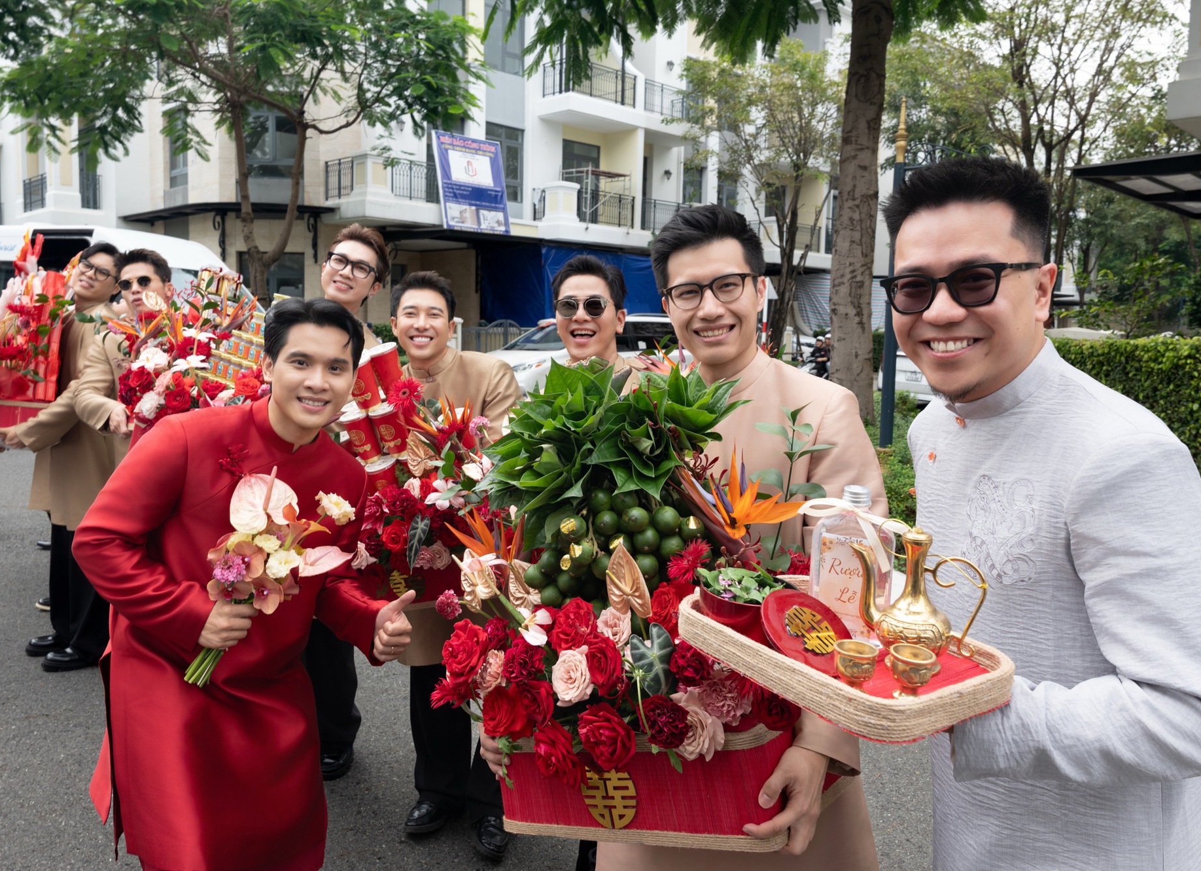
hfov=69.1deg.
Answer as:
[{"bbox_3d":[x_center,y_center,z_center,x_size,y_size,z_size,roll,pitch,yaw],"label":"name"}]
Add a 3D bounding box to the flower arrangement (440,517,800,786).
[{"bbox_3d":[0.020,0.215,1.000,0.410,0.270,0.290,2,5,6],"label":"flower arrangement"}]

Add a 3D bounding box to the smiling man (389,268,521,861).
[{"bbox_3d":[-0.443,0.352,2.400,0.540,1.589,0.470,2,5,5],"label":"smiling man"}]

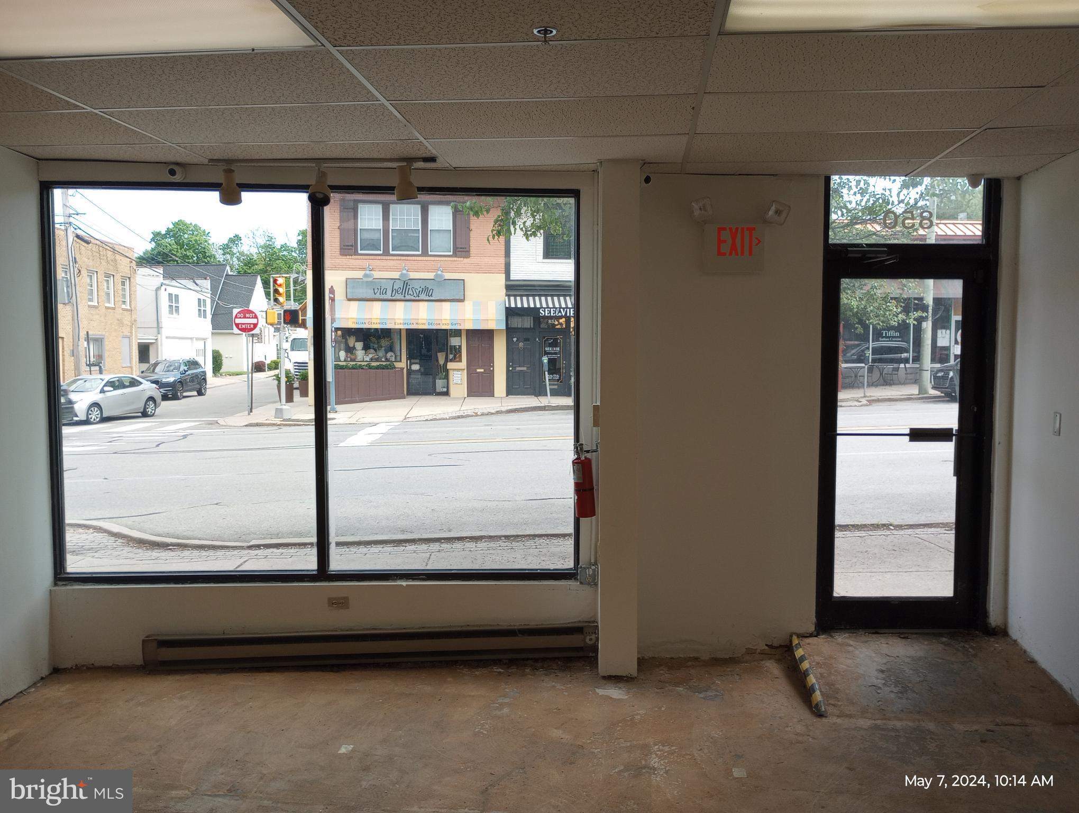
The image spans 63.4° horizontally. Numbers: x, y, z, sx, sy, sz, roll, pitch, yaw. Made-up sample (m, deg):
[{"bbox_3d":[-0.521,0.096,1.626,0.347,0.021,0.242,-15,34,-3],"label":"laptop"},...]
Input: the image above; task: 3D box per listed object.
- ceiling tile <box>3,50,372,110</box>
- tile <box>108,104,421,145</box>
[{"bbox_3d":[-1.243,-1.180,3.181,1.200,0.020,0.595,1,4,7],"label":"ceiling tile"},{"bbox_3d":[-1.173,-1.217,3.782,1.200,0.020,0.595,1,4,7],"label":"tile"}]

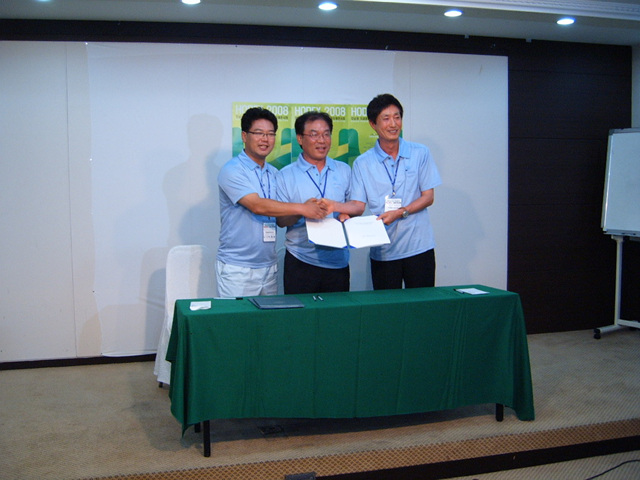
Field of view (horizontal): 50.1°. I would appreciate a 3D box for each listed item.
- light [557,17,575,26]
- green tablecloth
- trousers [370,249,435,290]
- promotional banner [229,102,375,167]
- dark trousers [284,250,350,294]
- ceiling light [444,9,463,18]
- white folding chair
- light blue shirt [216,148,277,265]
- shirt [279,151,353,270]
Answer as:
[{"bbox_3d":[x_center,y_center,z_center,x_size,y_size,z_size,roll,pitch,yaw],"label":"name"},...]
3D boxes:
[{"bbox_3d":[1.820,-1.622,5.072,0.130,0.045,0.130,-2,4,-13],"label":"light"},{"bbox_3d":[0.159,0.624,3.652,1.880,0.640,0.530,-2,4,-12],"label":"green tablecloth"},{"bbox_3d":[0.505,0.488,4.179,0.390,0.980,0.280,0,4,4],"label":"trousers"},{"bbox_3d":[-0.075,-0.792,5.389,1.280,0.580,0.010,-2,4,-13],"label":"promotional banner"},{"bbox_3d":[-0.011,0.511,4.088,0.390,0.960,0.280,-1,4,-8],"label":"dark trousers"},{"bbox_3d":[0.947,-1.606,4.851,0.130,0.045,0.130,-1,4,0],"label":"ceiling light"},{"bbox_3d":[-0.837,0.503,4.579,0.430,0.940,0.500,-3,5,-30],"label":"white folding chair"},{"bbox_3d":[-0.417,-0.173,3.878,0.430,0.680,0.290,-4,5,-35],"label":"light blue shirt"},{"bbox_3d":[-0.030,-0.169,4.054,0.480,0.680,0.300,-1,4,-10],"label":"shirt"}]

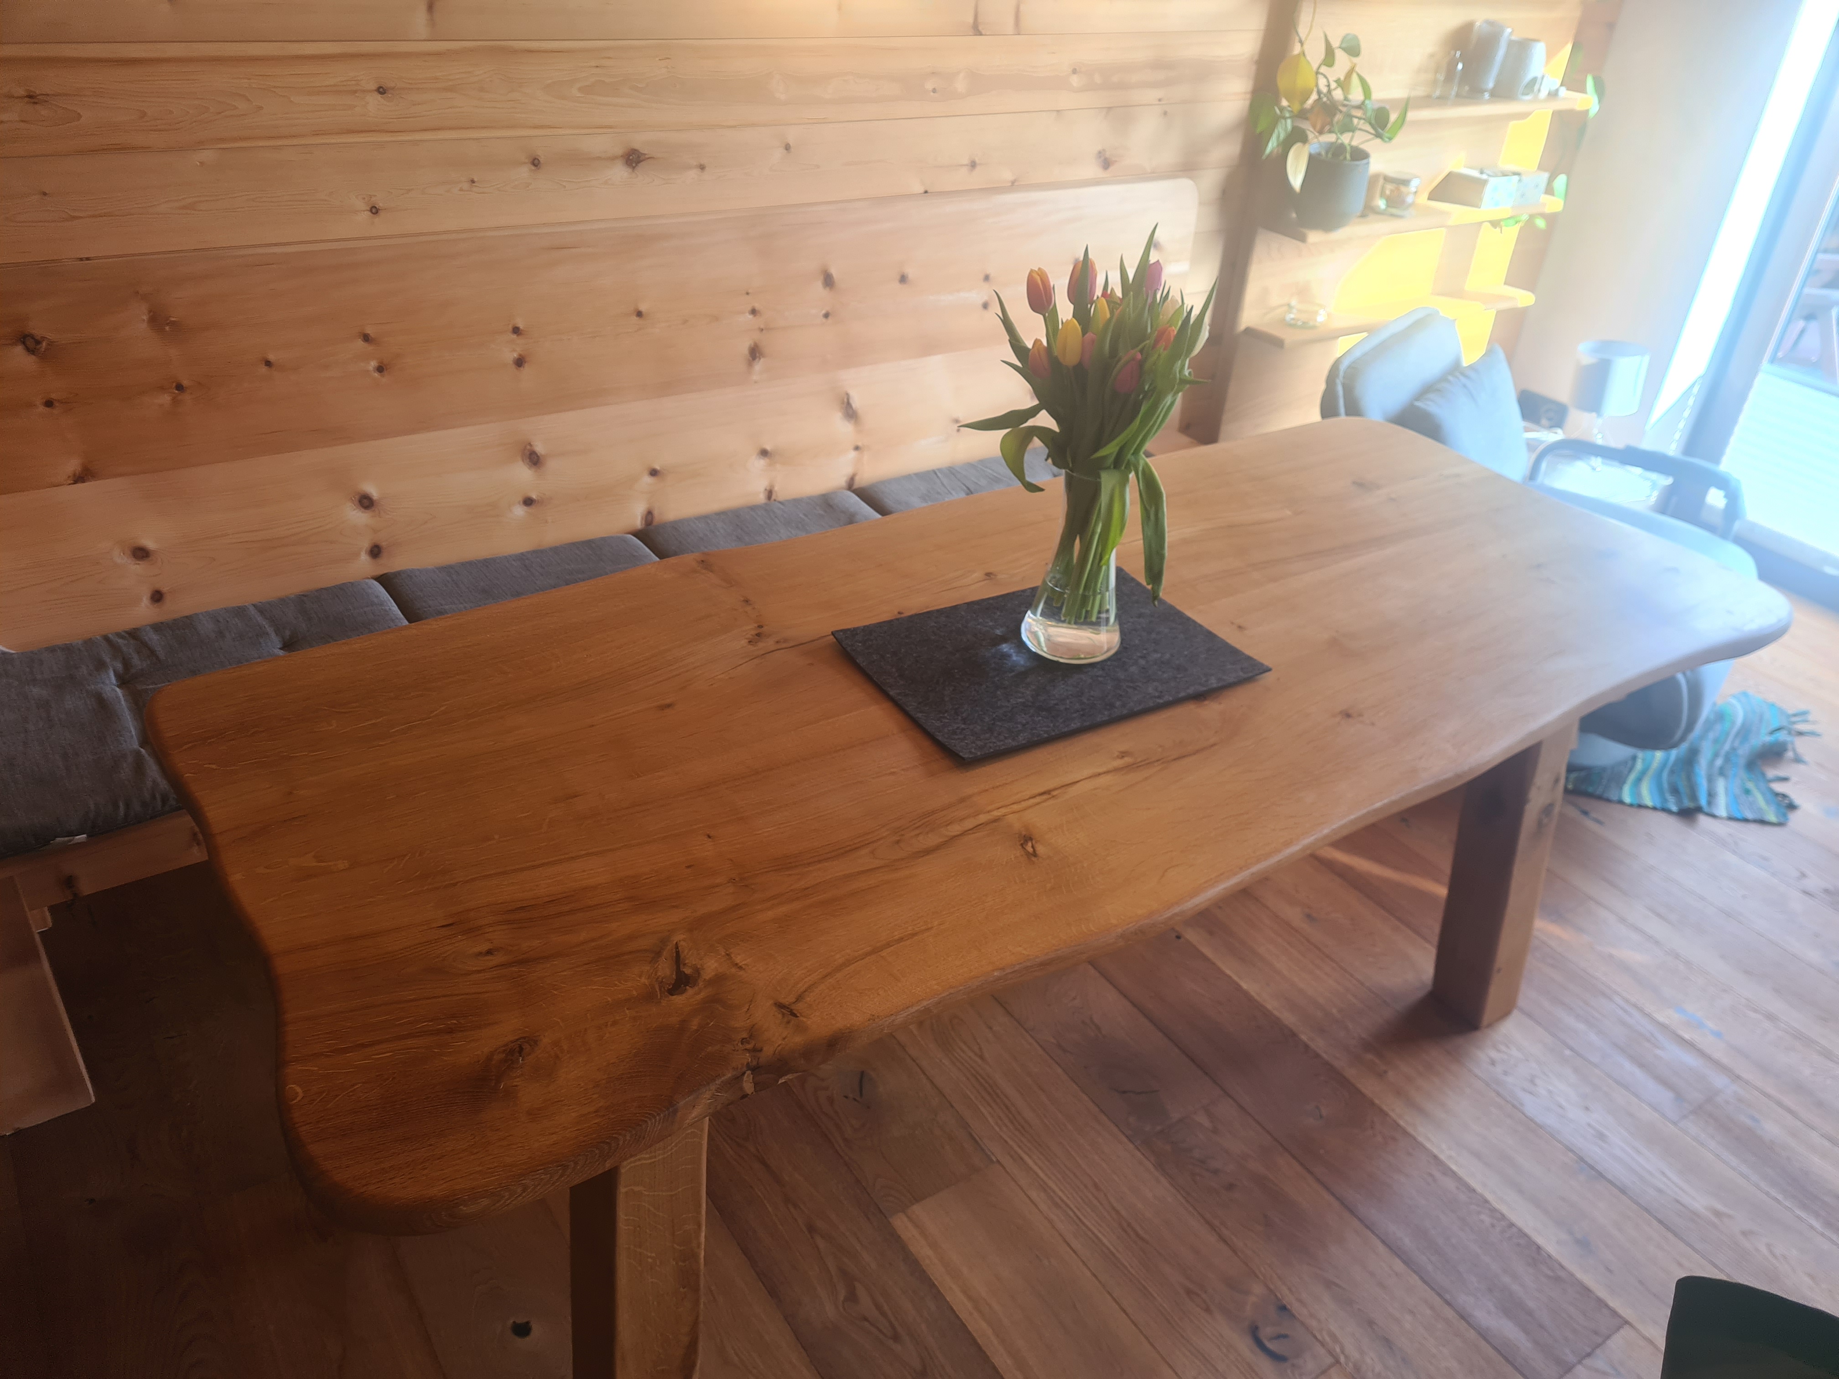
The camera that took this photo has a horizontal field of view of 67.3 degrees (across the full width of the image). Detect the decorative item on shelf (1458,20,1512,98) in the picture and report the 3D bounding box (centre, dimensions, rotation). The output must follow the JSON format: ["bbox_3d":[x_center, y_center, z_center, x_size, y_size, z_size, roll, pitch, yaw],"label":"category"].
[{"bbox_3d":[1.302,-1.445,3.184,0.088,0.154,0.088,-16,37,-30],"label":"decorative item on shelf"}]

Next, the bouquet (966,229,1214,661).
[{"bbox_3d":[0.182,-0.280,1.595,0.250,0.500,0.220,8,32,6],"label":"bouquet"}]

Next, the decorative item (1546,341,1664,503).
[{"bbox_3d":[1.670,-0.675,3.370,0.200,0.360,0.200,-16,37,-30],"label":"decorative item"}]

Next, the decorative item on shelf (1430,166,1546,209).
[{"bbox_3d":[1.421,-1.241,3.404,0.280,0.075,0.120,-16,37,-30],"label":"decorative item on shelf"}]

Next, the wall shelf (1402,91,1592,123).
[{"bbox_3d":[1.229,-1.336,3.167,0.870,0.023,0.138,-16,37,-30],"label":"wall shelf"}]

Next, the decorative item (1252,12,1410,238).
[{"bbox_3d":[0.852,-1.168,2.875,0.340,0.430,0.250,-16,37,-30],"label":"decorative item"}]

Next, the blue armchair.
[{"bbox_3d":[1.338,-0.332,2.993,0.800,0.800,0.700,25,37,30],"label":"blue armchair"}]

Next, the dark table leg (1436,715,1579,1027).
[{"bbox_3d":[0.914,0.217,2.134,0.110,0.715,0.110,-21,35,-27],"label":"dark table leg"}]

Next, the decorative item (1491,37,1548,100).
[{"bbox_3d":[1.411,-1.461,3.253,0.085,0.125,0.085,-16,37,-30],"label":"decorative item"}]

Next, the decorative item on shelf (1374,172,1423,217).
[{"bbox_3d":[1.101,-1.154,3.208,0.080,0.086,0.080,-16,37,-30],"label":"decorative item on shelf"}]

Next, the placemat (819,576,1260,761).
[{"bbox_3d":[0.163,-0.046,1.695,0.450,0.005,0.300,-16,37,-30],"label":"placemat"}]

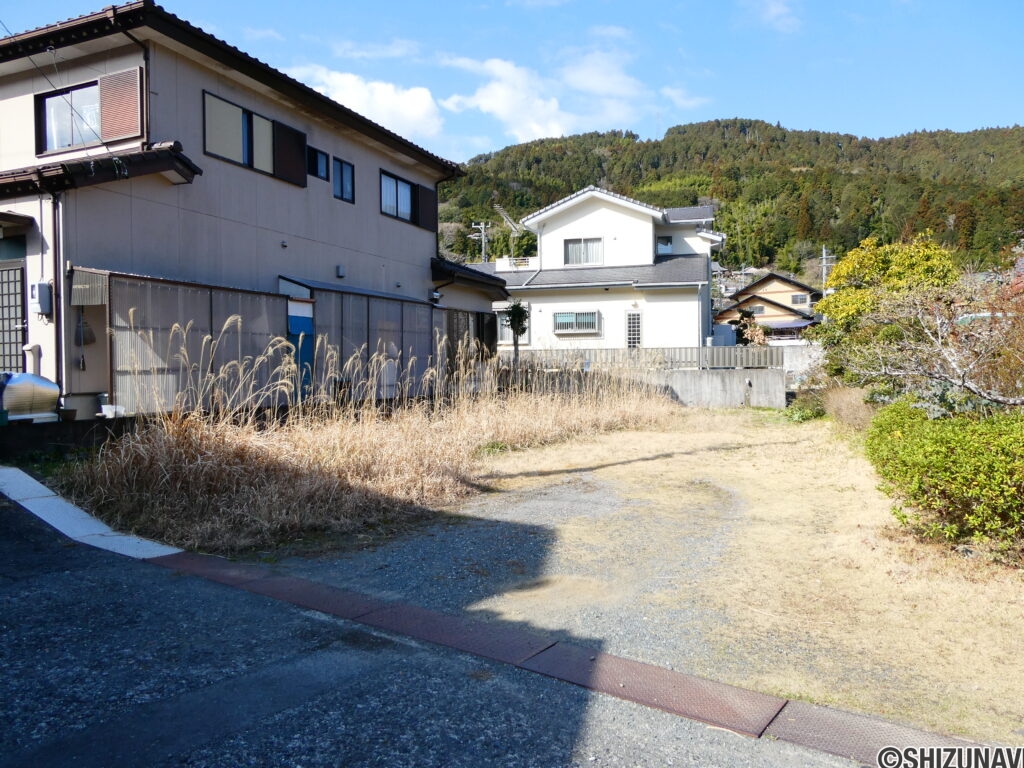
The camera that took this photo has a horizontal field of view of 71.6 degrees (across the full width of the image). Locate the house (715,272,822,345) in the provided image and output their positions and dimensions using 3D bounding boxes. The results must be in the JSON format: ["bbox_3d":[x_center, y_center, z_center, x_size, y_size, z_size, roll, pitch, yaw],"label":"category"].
[{"bbox_3d":[28.150,-7.409,75.057,9.716,8.200,10.000,1,2,38],"label":"house"}]

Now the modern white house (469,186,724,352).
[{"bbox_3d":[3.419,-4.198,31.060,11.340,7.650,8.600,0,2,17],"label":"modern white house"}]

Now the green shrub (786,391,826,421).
[{"bbox_3d":[8.296,0.620,20.000,1.120,0.850,1.100,0,2,20],"label":"green shrub"}]

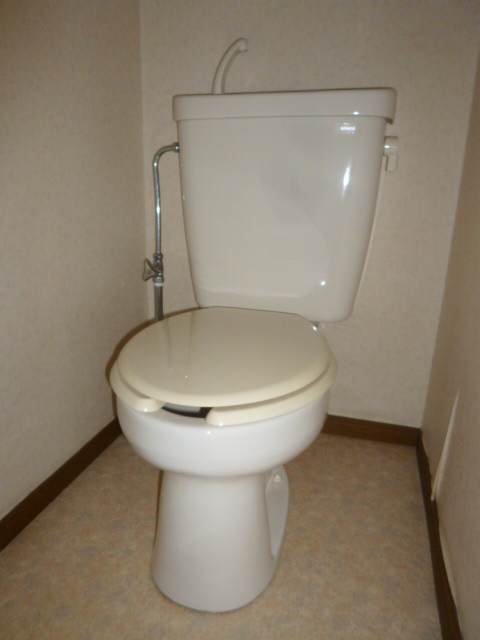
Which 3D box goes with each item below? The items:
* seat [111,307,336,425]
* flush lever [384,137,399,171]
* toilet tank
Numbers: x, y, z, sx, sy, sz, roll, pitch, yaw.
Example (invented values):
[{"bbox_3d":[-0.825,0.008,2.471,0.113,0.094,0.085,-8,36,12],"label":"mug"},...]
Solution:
[{"bbox_3d":[-0.022,0.070,0.785,0.378,0.028,0.421,6,17,16],"label":"seat"},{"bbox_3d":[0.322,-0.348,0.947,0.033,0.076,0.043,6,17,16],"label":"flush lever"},{"bbox_3d":[0.094,-0.264,1.062,0.464,0.477,0.178,6,17,16],"label":"toilet tank"}]

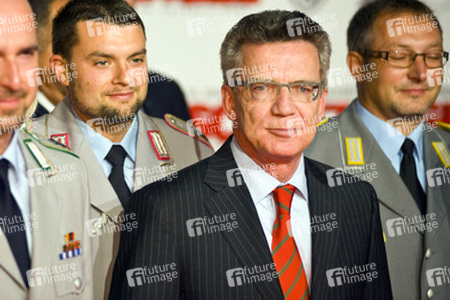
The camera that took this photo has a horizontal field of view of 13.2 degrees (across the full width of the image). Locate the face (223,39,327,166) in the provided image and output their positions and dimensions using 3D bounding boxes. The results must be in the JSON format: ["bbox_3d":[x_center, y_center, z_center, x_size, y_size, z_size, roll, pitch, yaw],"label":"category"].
[{"bbox_3d":[0.077,-0.075,3.050,0.155,0.195,0.140,2,1,-15],"label":"face"}]

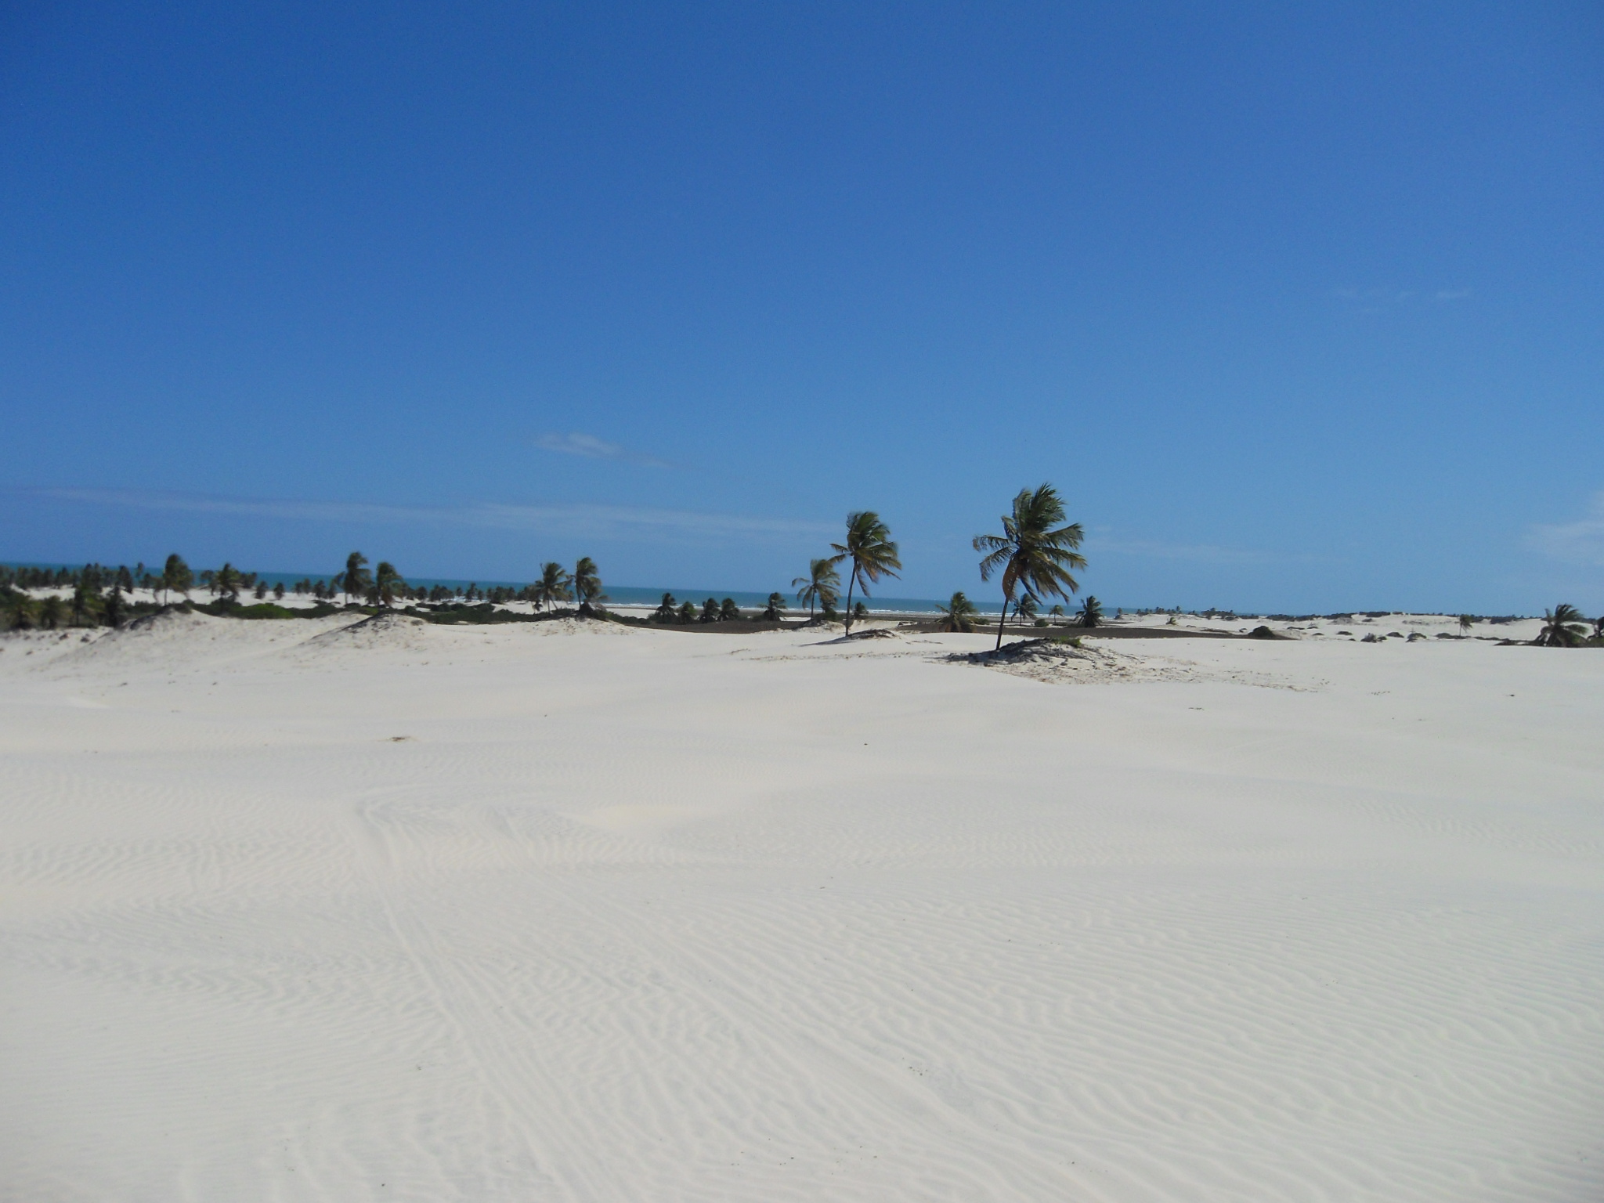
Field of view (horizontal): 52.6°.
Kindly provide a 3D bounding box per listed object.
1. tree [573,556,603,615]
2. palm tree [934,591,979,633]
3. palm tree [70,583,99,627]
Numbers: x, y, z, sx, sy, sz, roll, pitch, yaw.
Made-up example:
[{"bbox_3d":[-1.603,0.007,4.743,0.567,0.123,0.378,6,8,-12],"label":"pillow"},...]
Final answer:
[{"bbox_3d":[-25.765,-1.883,195.000,3.770,6.930,4.330,2,0,0],"label":"tree"},{"bbox_3d":[16.632,1.285,175.000,4.730,4.870,4.730,2,0,0],"label":"palm tree"},{"bbox_3d":[-79.624,0.487,180.000,3.340,5.290,3.840,2,0,0],"label":"palm tree"}]

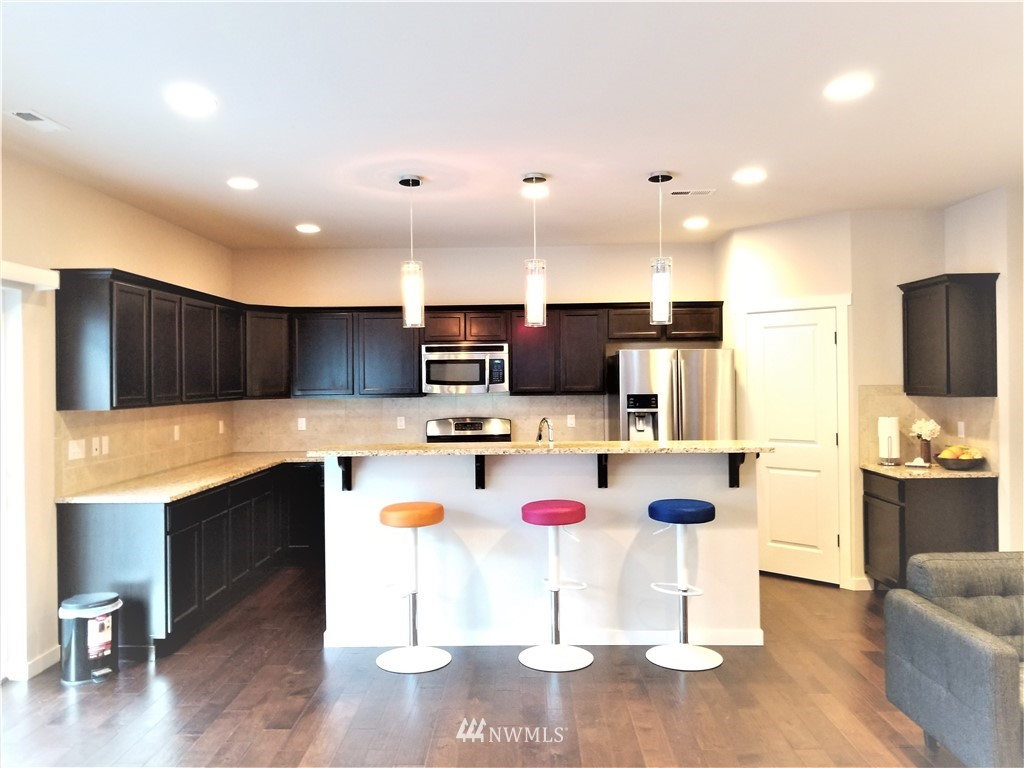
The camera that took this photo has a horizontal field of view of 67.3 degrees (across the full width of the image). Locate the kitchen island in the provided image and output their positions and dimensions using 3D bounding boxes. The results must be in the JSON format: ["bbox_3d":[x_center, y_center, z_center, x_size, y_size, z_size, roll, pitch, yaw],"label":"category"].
[{"bbox_3d":[0.171,0.940,4.713,2.570,1.169,0.980,-1,0,1],"label":"kitchen island"}]

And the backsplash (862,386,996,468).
[{"bbox_3d":[2.810,0.303,5.249,0.630,0.550,0.570,-1,0,1],"label":"backsplash"}]

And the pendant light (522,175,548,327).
[{"bbox_3d":[0.138,-0.776,4.506,0.133,0.880,0.133,-1,0,1],"label":"pendant light"}]

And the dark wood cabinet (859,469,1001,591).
[{"bbox_3d":[2.825,1.043,5.231,0.615,0.880,0.570,-1,0,1],"label":"dark wood cabinet"}]

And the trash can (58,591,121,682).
[{"bbox_3d":[-2.236,1.348,4.083,0.235,0.410,0.280,0,0,42],"label":"trash can"}]

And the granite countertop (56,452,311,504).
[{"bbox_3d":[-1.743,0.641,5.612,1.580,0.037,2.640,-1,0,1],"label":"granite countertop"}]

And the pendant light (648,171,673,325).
[{"bbox_3d":[0.870,-0.791,4.483,0.140,0.888,0.140,-1,0,1],"label":"pendant light"}]

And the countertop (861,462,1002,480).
[{"bbox_3d":[2.843,0.595,5.280,0.623,0.037,0.615,-1,0,1],"label":"countertop"}]

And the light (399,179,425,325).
[{"bbox_3d":[-0.580,-0.769,4.516,0.133,0.880,0.133,-1,0,1],"label":"light"}]

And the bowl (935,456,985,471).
[{"bbox_3d":[2.970,0.534,5.112,0.290,0.086,0.290,-1,0,1],"label":"bowl"}]

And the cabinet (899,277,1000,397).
[{"bbox_3d":[2.974,-0.311,5.264,0.343,0.795,0.625,-1,0,1],"label":"cabinet"}]

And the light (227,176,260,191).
[{"bbox_3d":[-1.611,-1.190,4.608,0.180,0.020,0.180,-1,0,1],"label":"light"}]

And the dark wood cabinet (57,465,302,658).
[{"bbox_3d":[-2.209,1.099,5.519,0.630,0.875,2.430,-1,0,1],"label":"dark wood cabinet"}]

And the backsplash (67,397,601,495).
[{"bbox_3d":[-0.851,0.372,5.596,3.370,0.488,2.640,-1,0,1],"label":"backsplash"}]

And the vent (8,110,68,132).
[{"bbox_3d":[-2.141,-1.181,3.485,0.145,0.020,0.290,-1,0,1],"label":"vent"}]

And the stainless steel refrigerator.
[{"bbox_3d":[1.319,0.617,6.438,0.905,1.773,0.850,-1,0,1],"label":"stainless steel refrigerator"}]

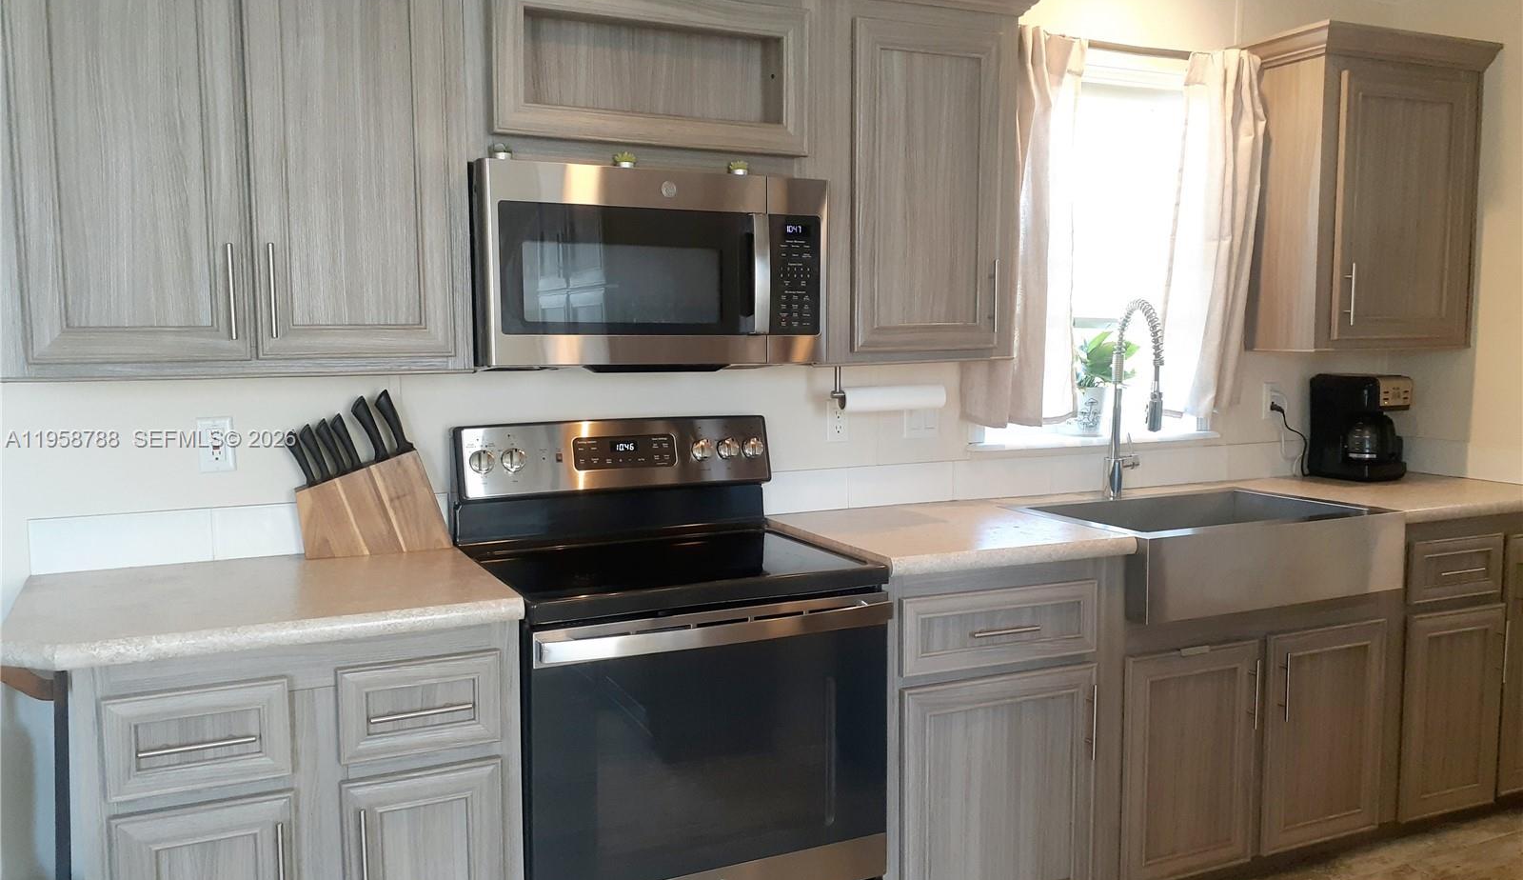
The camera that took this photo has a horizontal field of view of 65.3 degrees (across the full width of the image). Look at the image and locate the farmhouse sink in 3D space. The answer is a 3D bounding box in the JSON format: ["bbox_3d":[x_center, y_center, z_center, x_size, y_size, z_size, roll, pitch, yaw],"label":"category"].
[{"bbox_3d":[1.141,0.285,3.111,0.852,0.211,0.550,-2,5,-25],"label":"farmhouse sink"}]

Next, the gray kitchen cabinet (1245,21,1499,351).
[{"bbox_3d":[1.828,-0.731,3.620,0.745,0.911,0.350,-2,5,-25],"label":"gray kitchen cabinet"}]

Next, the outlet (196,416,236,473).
[{"bbox_3d":[-1.132,0.011,2.470,0.071,0.116,0.020,-2,5,-25],"label":"outlet"}]

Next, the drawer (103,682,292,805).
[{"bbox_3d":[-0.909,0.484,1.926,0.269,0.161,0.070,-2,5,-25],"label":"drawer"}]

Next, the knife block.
[{"bbox_3d":[-0.843,0.132,2.589,0.318,0.228,0.068,-2,5,-25],"label":"knife block"}]

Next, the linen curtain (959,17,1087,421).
[{"bbox_3d":[0.704,-0.562,3.227,0.365,1.055,0.090,-2,5,-25],"label":"linen curtain"}]

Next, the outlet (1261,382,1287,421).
[{"bbox_3d":[1.617,-0.121,3.746,0.078,0.116,0.030,-2,5,-25],"label":"outlet"}]

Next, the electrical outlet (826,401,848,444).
[{"bbox_3d":[0.201,-0.048,3.092,0.066,0.111,0.020,-2,5,-25],"label":"electrical outlet"}]

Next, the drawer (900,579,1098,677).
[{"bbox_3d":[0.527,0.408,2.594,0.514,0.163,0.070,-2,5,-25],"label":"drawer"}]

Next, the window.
[{"bbox_3d":[0.974,-0.554,3.454,0.855,1.110,0.110,-2,5,-25],"label":"window"}]

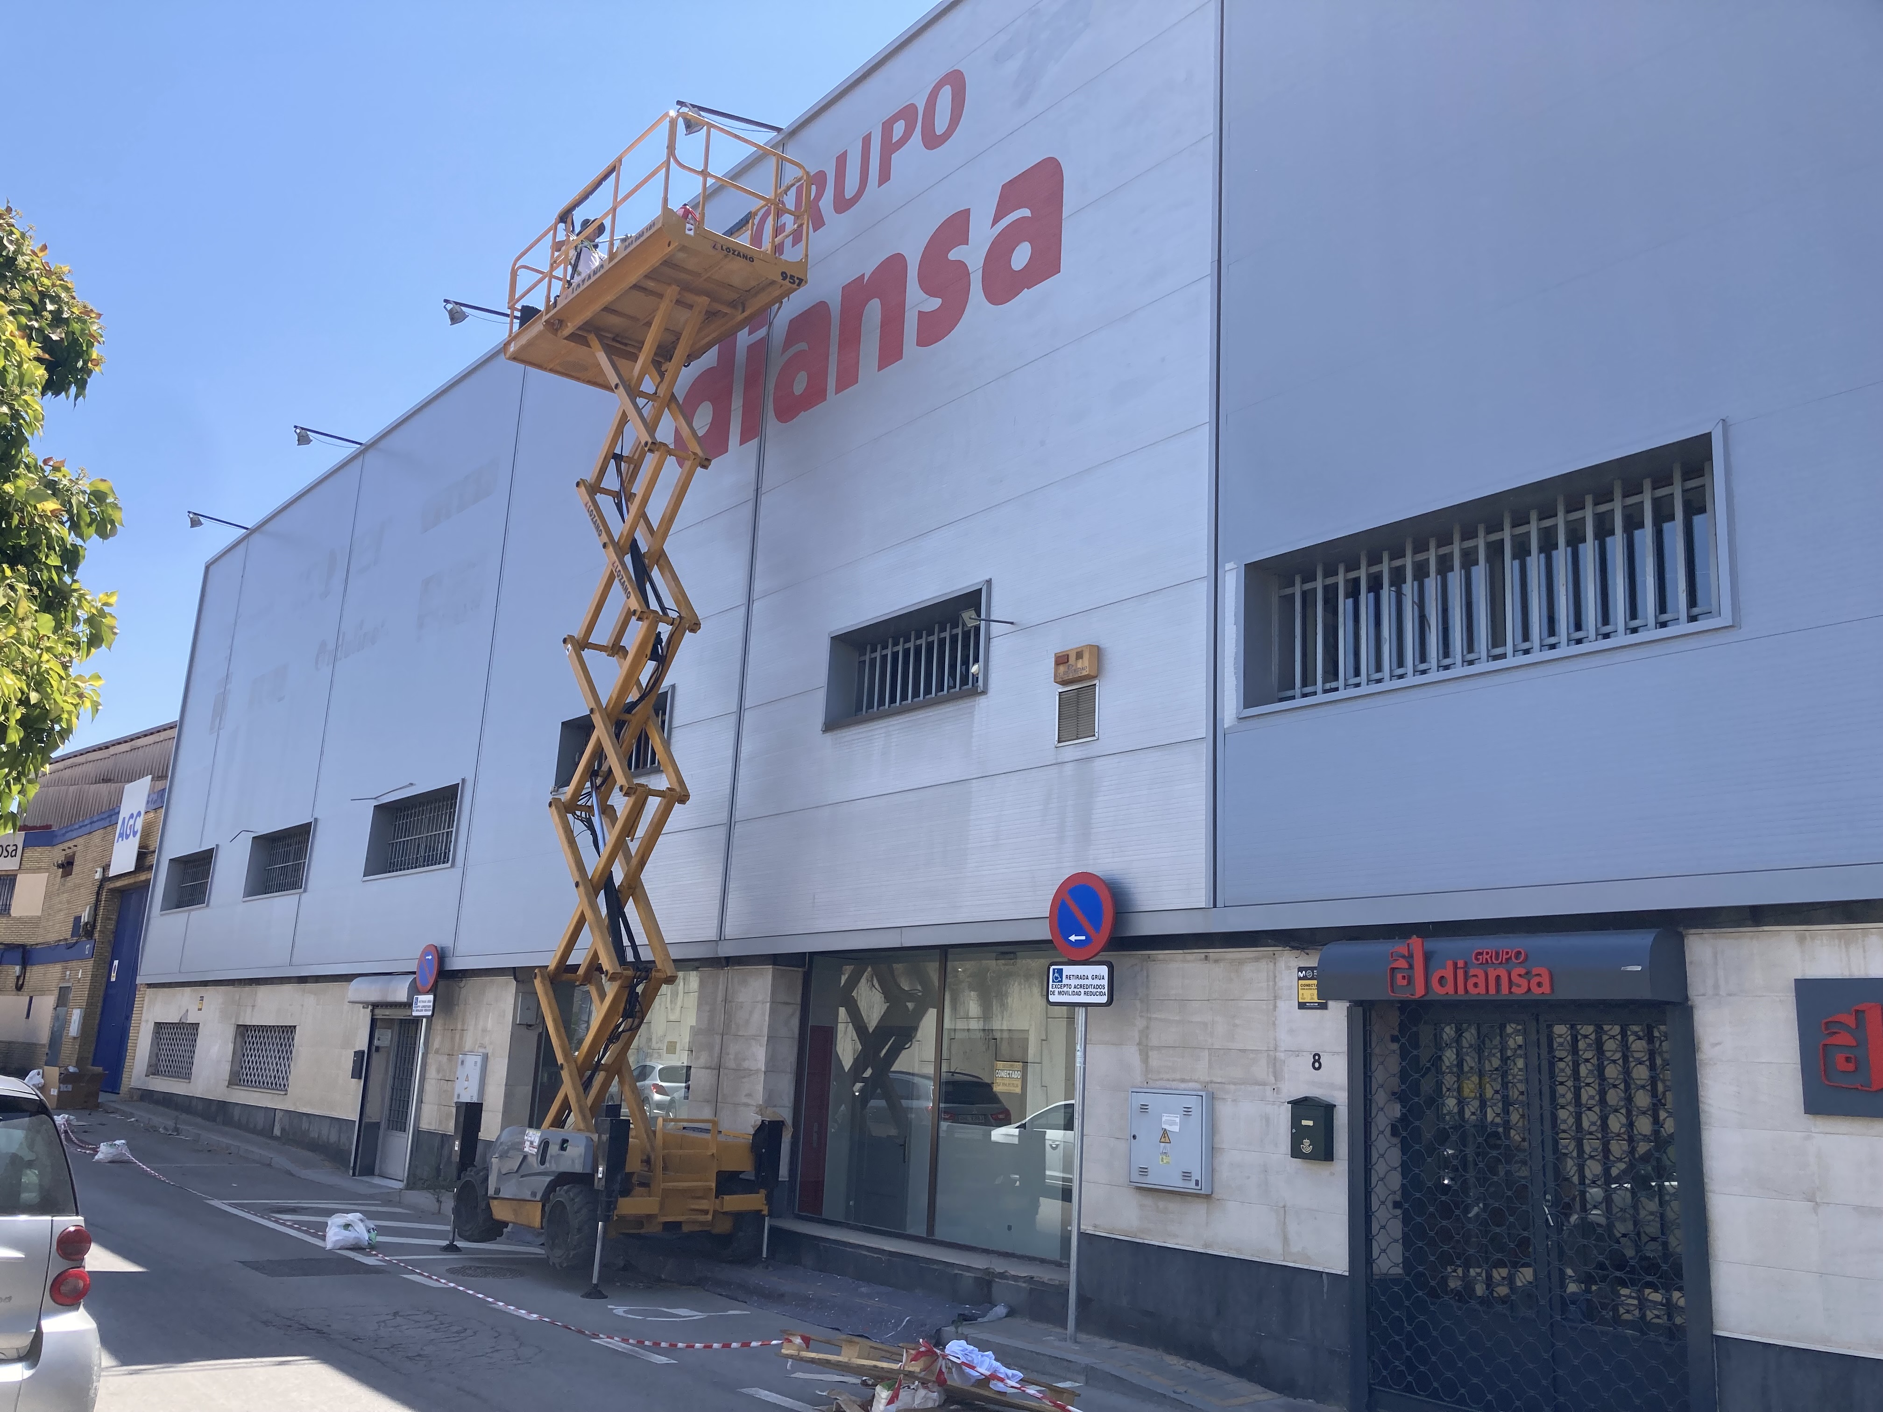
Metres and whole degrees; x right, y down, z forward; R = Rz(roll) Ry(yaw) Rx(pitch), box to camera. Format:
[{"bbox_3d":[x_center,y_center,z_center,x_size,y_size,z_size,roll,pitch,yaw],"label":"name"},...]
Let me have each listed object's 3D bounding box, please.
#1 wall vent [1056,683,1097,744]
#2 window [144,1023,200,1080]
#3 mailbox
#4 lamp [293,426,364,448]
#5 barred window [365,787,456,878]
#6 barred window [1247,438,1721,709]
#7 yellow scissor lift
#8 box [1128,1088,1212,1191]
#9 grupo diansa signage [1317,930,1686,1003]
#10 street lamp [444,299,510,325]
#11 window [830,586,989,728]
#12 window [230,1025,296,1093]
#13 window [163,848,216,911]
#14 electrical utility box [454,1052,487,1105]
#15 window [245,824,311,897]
[{"bbox_3d":[1.008,0.070,11.088,0.055,0.430,0.450,13,-17,-37],"label":"wall vent"},{"bbox_3d":[-13.798,6.241,27.523,0.200,0.998,2.983,13,-17,-38],"label":"window"},{"bbox_3d":[2.152,2.441,8.803,0.100,0.365,0.285,13,-17,-37],"label":"mailbox"},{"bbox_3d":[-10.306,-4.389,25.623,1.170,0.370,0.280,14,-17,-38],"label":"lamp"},{"bbox_3d":[-7.080,1.755,20.667,0.310,1.063,3.022,13,-17,-38],"label":"barred window"},{"bbox_3d":[3.054,-0.665,8.961,0.320,1.010,3.014,13,-17,-38],"label":"barred window"},{"bbox_3d":[-2.929,-0.203,14.286,1.830,10.156,3.875,13,-17,-38],"label":"yellow scissor lift"},{"bbox_3d":[1.454,2.745,9.636,0.085,0.593,0.645,13,-17,-37],"label":"box"},{"bbox_3d":[2.894,1.390,8.062,0.360,0.367,1.920,13,-17,-38],"label":"grupo diansa signage"},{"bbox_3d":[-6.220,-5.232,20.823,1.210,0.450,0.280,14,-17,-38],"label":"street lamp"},{"bbox_3d":[-0.247,-0.355,12.917,0.320,0.841,2.066,13,-17,-38],"label":"window"},{"bbox_3d":[-10.747,5.592,24.225,0.140,0.980,2.970,14,-17,-38],"label":"window"},{"bbox_3d":[-14.121,3.346,28.841,0.300,1.048,2.984,13,-17,-38],"label":"window"},{"bbox_3d":[-5.579,4.426,18.061,0.085,0.570,0.635,14,-17,-38],"label":"electrical utility box"},{"bbox_3d":[-10.962,2.652,25.479,0.300,1.110,3.200,14,-17,-38],"label":"window"}]

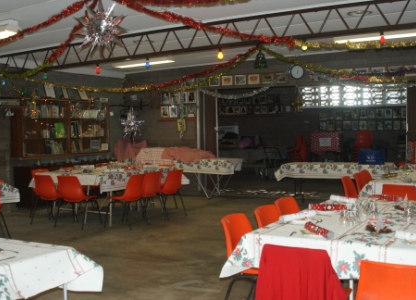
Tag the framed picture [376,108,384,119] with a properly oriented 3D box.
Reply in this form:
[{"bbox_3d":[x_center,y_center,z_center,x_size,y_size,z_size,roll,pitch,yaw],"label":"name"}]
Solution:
[{"bbox_3d":[4.628,-0.969,14.051,0.201,0.263,0.030,0,2,31],"label":"framed picture"}]

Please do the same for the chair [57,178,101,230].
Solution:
[{"bbox_3d":[-1.890,0.742,7.652,0.500,0.750,0.520,1,3,29],"label":"chair"}]

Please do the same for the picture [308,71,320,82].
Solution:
[{"bbox_3d":[2.079,-1.431,10.221,0.228,0.204,0.030,0,2,31],"label":"picture"}]

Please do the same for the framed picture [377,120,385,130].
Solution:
[{"bbox_3d":[4.640,-0.654,14.060,0.183,0.250,0.030,0,2,31],"label":"framed picture"}]

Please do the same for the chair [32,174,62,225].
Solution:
[{"bbox_3d":[-2.319,0.737,7.885,0.500,0.750,0.520,1,3,29],"label":"chair"}]

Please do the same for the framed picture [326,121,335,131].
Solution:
[{"bbox_3d":[3.171,-0.633,13.515,0.200,0.240,0.025,1,4,25],"label":"framed picture"}]

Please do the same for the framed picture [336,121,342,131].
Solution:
[{"bbox_3d":[3.613,-0.666,14.398,0.190,0.250,0.025,0,3,27],"label":"framed picture"}]

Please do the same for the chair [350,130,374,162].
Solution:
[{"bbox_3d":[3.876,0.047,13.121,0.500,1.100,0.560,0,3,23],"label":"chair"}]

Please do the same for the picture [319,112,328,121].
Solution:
[{"bbox_3d":[3.280,-0.958,14.846,0.239,0.229,0.030,0,2,31],"label":"picture"}]

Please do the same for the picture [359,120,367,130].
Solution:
[{"bbox_3d":[4.246,-0.665,14.292,0.197,0.254,0.030,0,2,31],"label":"picture"}]

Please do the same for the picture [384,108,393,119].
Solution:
[{"bbox_3d":[4.490,-0.905,12.996,0.172,0.251,0.025,1,3,29],"label":"picture"}]

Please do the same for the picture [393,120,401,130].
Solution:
[{"bbox_3d":[4.933,-0.636,13.695,0.190,0.250,0.025,0,3,27],"label":"picture"}]

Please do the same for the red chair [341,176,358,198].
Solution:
[{"bbox_3d":[2.054,0.734,6.928,0.520,0.750,0.500,1,3,29],"label":"red chair"}]

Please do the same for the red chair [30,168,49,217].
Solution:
[{"bbox_3d":[-2.729,0.745,9.035,0.520,0.790,0.500,0,3,29],"label":"red chair"}]

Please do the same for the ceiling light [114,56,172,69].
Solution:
[{"bbox_3d":[-1.184,-1.631,9.800,1.240,0.100,0.200,-2,2,29],"label":"ceiling light"}]

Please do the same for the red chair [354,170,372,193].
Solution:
[{"bbox_3d":[2.360,0.714,7.380,0.500,0.775,0.450,1,4,27],"label":"red chair"}]

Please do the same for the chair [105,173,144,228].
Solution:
[{"bbox_3d":[-1.242,0.775,8.071,0.530,0.795,0.490,0,2,31],"label":"chair"}]

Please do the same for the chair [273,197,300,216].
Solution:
[{"bbox_3d":[0.912,0.861,4.889,0.520,0.790,0.500,1,3,35],"label":"chair"}]

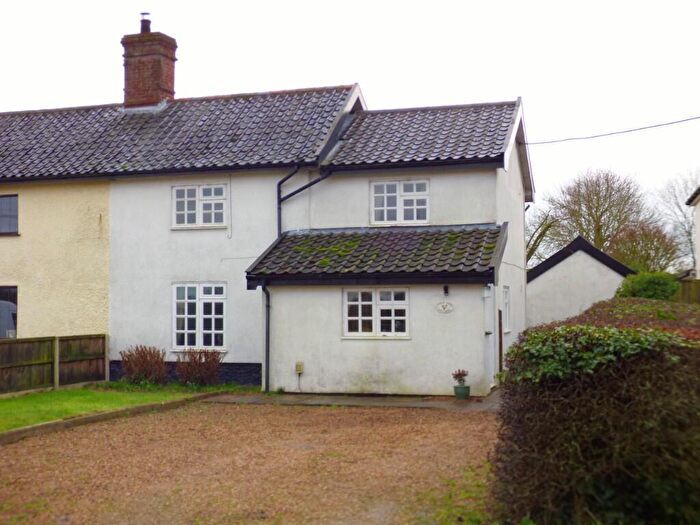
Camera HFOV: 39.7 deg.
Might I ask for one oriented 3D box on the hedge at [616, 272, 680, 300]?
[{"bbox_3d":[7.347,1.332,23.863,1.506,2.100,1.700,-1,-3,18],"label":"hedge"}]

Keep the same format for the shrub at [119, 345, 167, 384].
[{"bbox_3d":[-4.283,2.149,20.063,1.027,0.824,0.840,-1,-3,18],"label":"shrub"}]

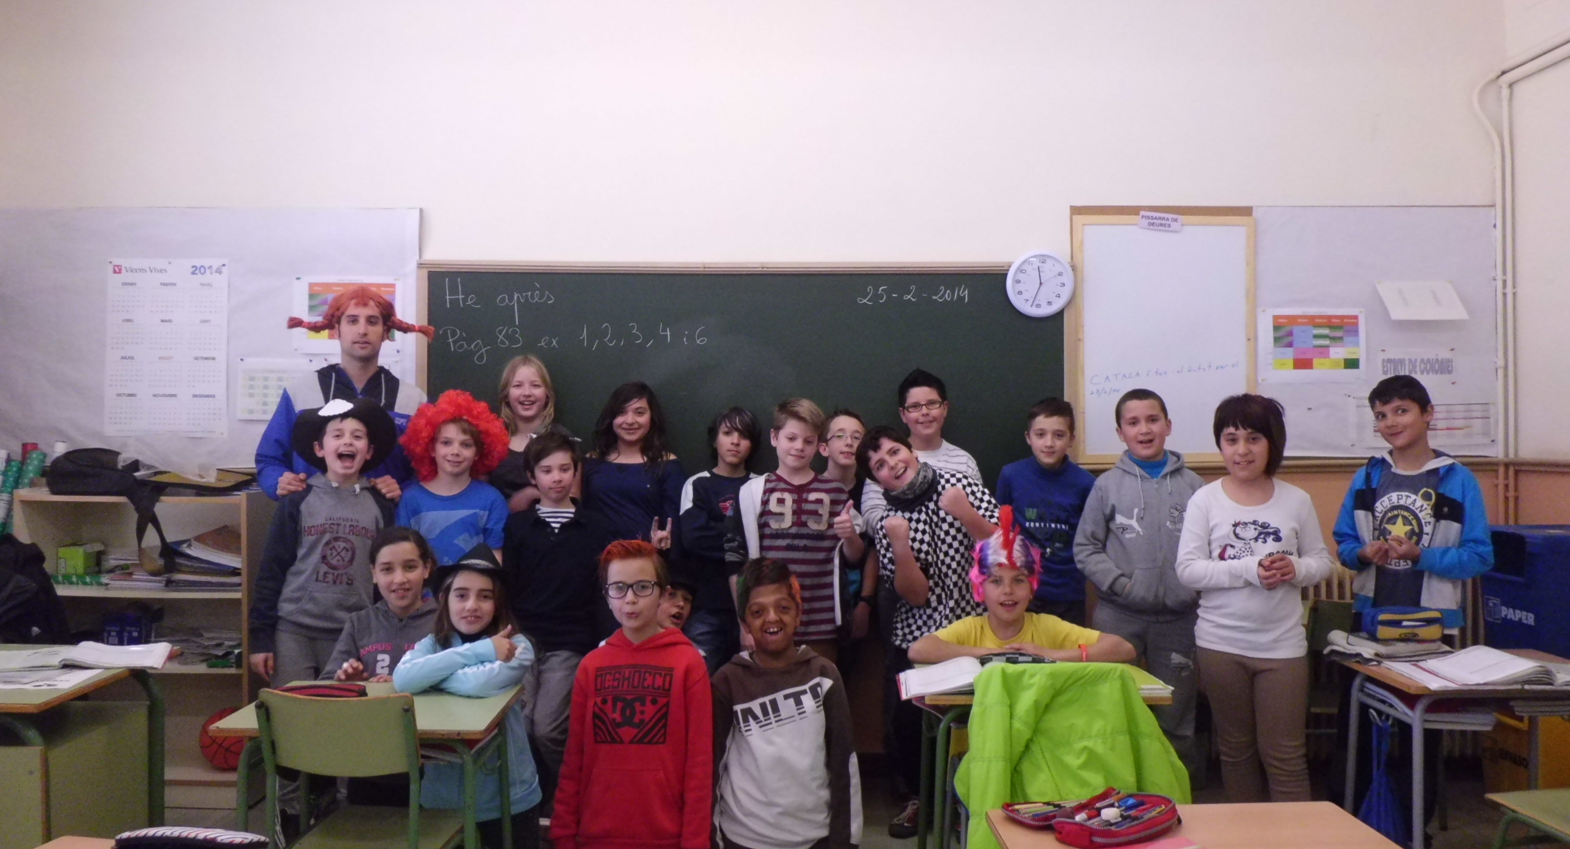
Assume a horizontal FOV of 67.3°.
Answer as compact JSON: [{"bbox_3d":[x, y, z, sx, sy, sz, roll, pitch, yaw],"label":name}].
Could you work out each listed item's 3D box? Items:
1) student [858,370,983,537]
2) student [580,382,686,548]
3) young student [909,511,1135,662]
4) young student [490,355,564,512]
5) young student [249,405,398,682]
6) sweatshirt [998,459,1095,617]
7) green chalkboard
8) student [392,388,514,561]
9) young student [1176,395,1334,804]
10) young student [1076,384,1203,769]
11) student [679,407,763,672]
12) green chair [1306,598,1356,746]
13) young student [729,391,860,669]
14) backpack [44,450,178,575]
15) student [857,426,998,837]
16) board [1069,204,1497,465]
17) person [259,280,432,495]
[{"bbox_3d":[0.475,0.553,4.061,0.420,1.487,0.270,0,1,5],"label":"student"},{"bbox_3d":[-0.545,0.610,4.240,0.400,1.520,0.290,0,0,-6],"label":"student"},{"bbox_3d":[0.680,0.800,3.480,0.650,1.120,0.500,0,0,6],"label":"young student"},{"bbox_3d":[-0.925,0.560,4.250,0.400,1.600,0.280,0,0,-9],"label":"young student"},{"bbox_3d":[-1.485,0.645,3.820,0.470,1.450,0.350,0,0,-11],"label":"young student"},{"bbox_3d":[0.917,0.378,4.150,0.390,0.560,0.250,0,0,9],"label":"sweatshirt"},{"bbox_3d":[-0.155,-0.031,4.590,2.520,1.200,0.050,0,0,-2],"label":"green chalkboard"},{"bbox_3d":[-1.045,0.630,3.740,0.420,1.480,0.310,0,0,-11],"label":"student"},{"bbox_3d":[1.452,0.642,3.650,0.470,1.480,0.310,0,0,12],"label":"young student"},{"bbox_3d":[1.205,0.631,4.030,0.440,1.510,0.290,0,0,6],"label":"young student"},{"bbox_3d":[-0.170,0.616,4.062,0.400,1.360,0.270,0,1,7],"label":"student"},{"bbox_3d":[1.880,0.926,3.958,0.410,0.745,0.430,0,1,0],"label":"green chair"},{"bbox_3d":[0.032,0.607,3.862,0.460,1.385,0.300,0,1,0],"label":"young student"},{"bbox_3d":[-2.450,0.310,4.300,0.480,0.430,0.280,0,0,-3],"label":"backpack"},{"bbox_3d":[0.483,0.685,4.020,0.480,1.375,0.380,0,0,6],"label":"student"},{"bbox_3d":[1.975,-0.367,4.670,1.690,1.000,0.040,0,0,-2],"label":"board"},{"bbox_3d":[-1.535,0.468,4.150,0.640,1.870,0.420,0,0,-12],"label":"person"}]

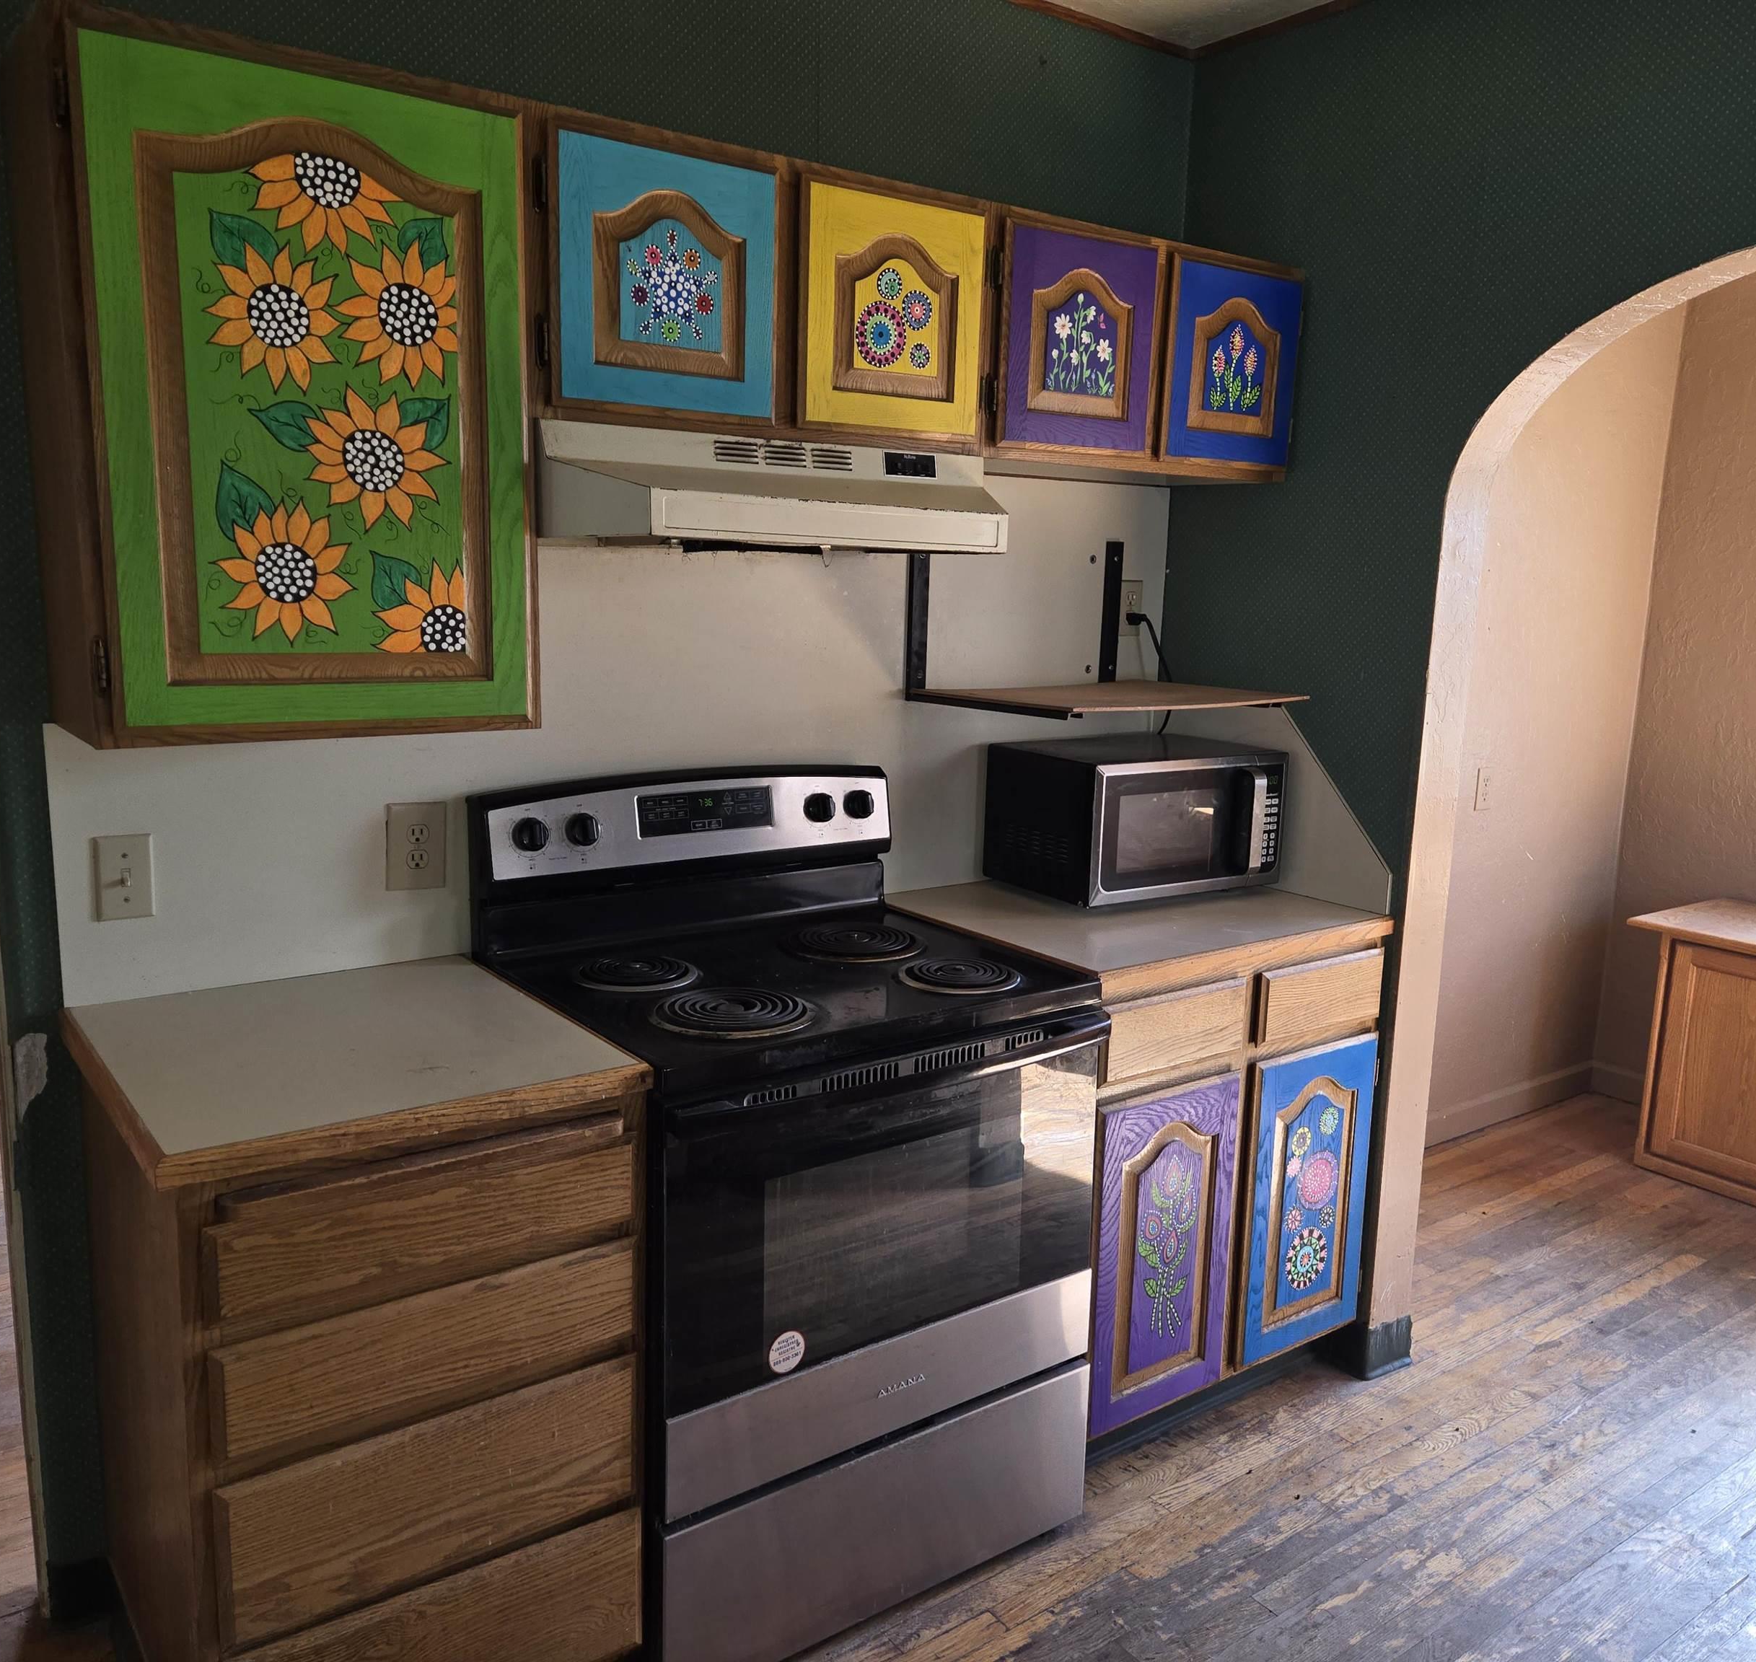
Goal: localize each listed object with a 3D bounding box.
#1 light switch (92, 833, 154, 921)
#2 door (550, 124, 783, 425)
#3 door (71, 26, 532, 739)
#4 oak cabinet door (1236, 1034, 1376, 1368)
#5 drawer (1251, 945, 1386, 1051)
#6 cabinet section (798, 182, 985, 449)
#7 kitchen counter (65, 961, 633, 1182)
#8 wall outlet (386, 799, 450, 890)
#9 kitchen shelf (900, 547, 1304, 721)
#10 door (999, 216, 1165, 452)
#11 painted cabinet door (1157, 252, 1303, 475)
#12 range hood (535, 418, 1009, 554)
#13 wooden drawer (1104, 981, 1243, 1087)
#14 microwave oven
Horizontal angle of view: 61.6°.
[{"bbox_3d":[-1.005,0.064,1.967,0.071,0.113,0.015,-6,13,-36],"label":"light switch"},{"bbox_3d":[-0.287,-0.746,2.009,0.340,0.349,0.022,-6,12,-36],"label":"door"},{"bbox_3d":[-0.655,-0.500,1.756,0.504,0.760,0.028,-6,12,-36],"label":"door"},{"bbox_3d":[0.789,0.678,2.716,0.333,0.580,0.022,-6,12,-36],"label":"oak cabinet door"},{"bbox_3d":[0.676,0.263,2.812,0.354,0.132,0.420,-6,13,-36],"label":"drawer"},{"bbox_3d":[0.021,-0.775,2.225,0.341,0.348,0.020,-6,12,-35],"label":"cabinet section"},{"bbox_3d":[-0.692,0.283,1.916,0.563,0.036,0.618,-6,12,-35],"label":"kitchen counter"},{"bbox_3d":[-0.686,0.025,2.201,0.090,0.131,0.012,-6,13,-36],"label":"wall outlet"},{"bbox_3d":[0.442,-0.390,2.747,0.667,0.306,0.412,-6,12,-35],"label":"kitchen shelf"},{"bbox_3d":[0.336,-0.812,2.458,0.341,0.349,0.022,-6,12,-36],"label":"door"},{"bbox_3d":[0.644,-0.844,2.681,0.339,0.349,0.022,-6,12,-36],"label":"painted cabinet door"},{"bbox_3d":[-0.189,-0.508,2.218,0.760,0.164,0.479,-6,12,-35],"label":"range hood"},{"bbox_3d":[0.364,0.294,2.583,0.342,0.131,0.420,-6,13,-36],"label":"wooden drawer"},{"bbox_3d":[0.507,-0.024,2.892,0.500,0.272,0.335,-5,13,-34],"label":"microwave oven"}]

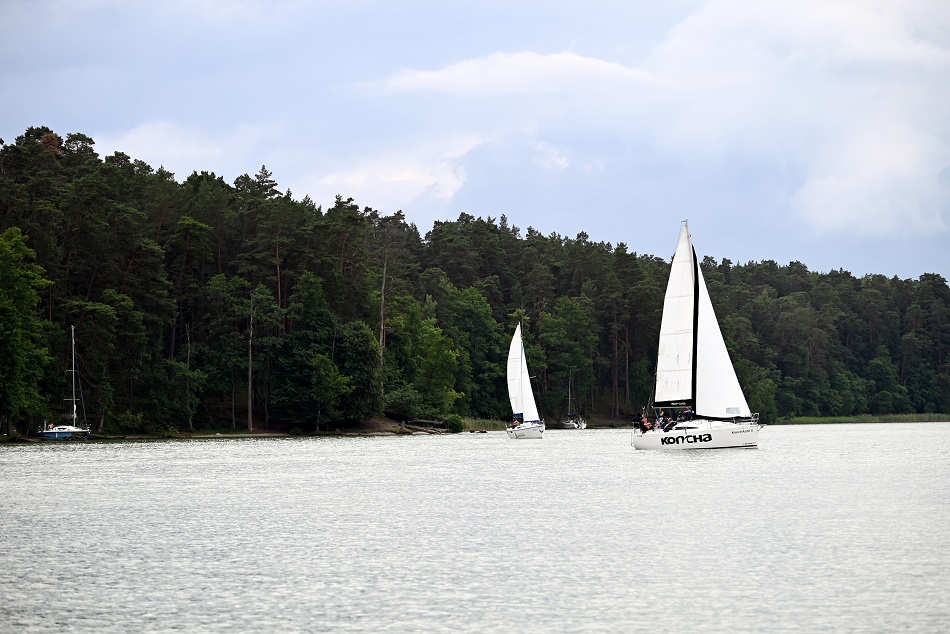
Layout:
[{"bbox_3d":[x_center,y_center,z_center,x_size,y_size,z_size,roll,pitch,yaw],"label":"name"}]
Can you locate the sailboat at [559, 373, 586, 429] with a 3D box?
[{"bbox_3d":[15.257,13.134,465.000,2.500,9.100,7.200,1,-2,-25],"label":"sailboat"}]

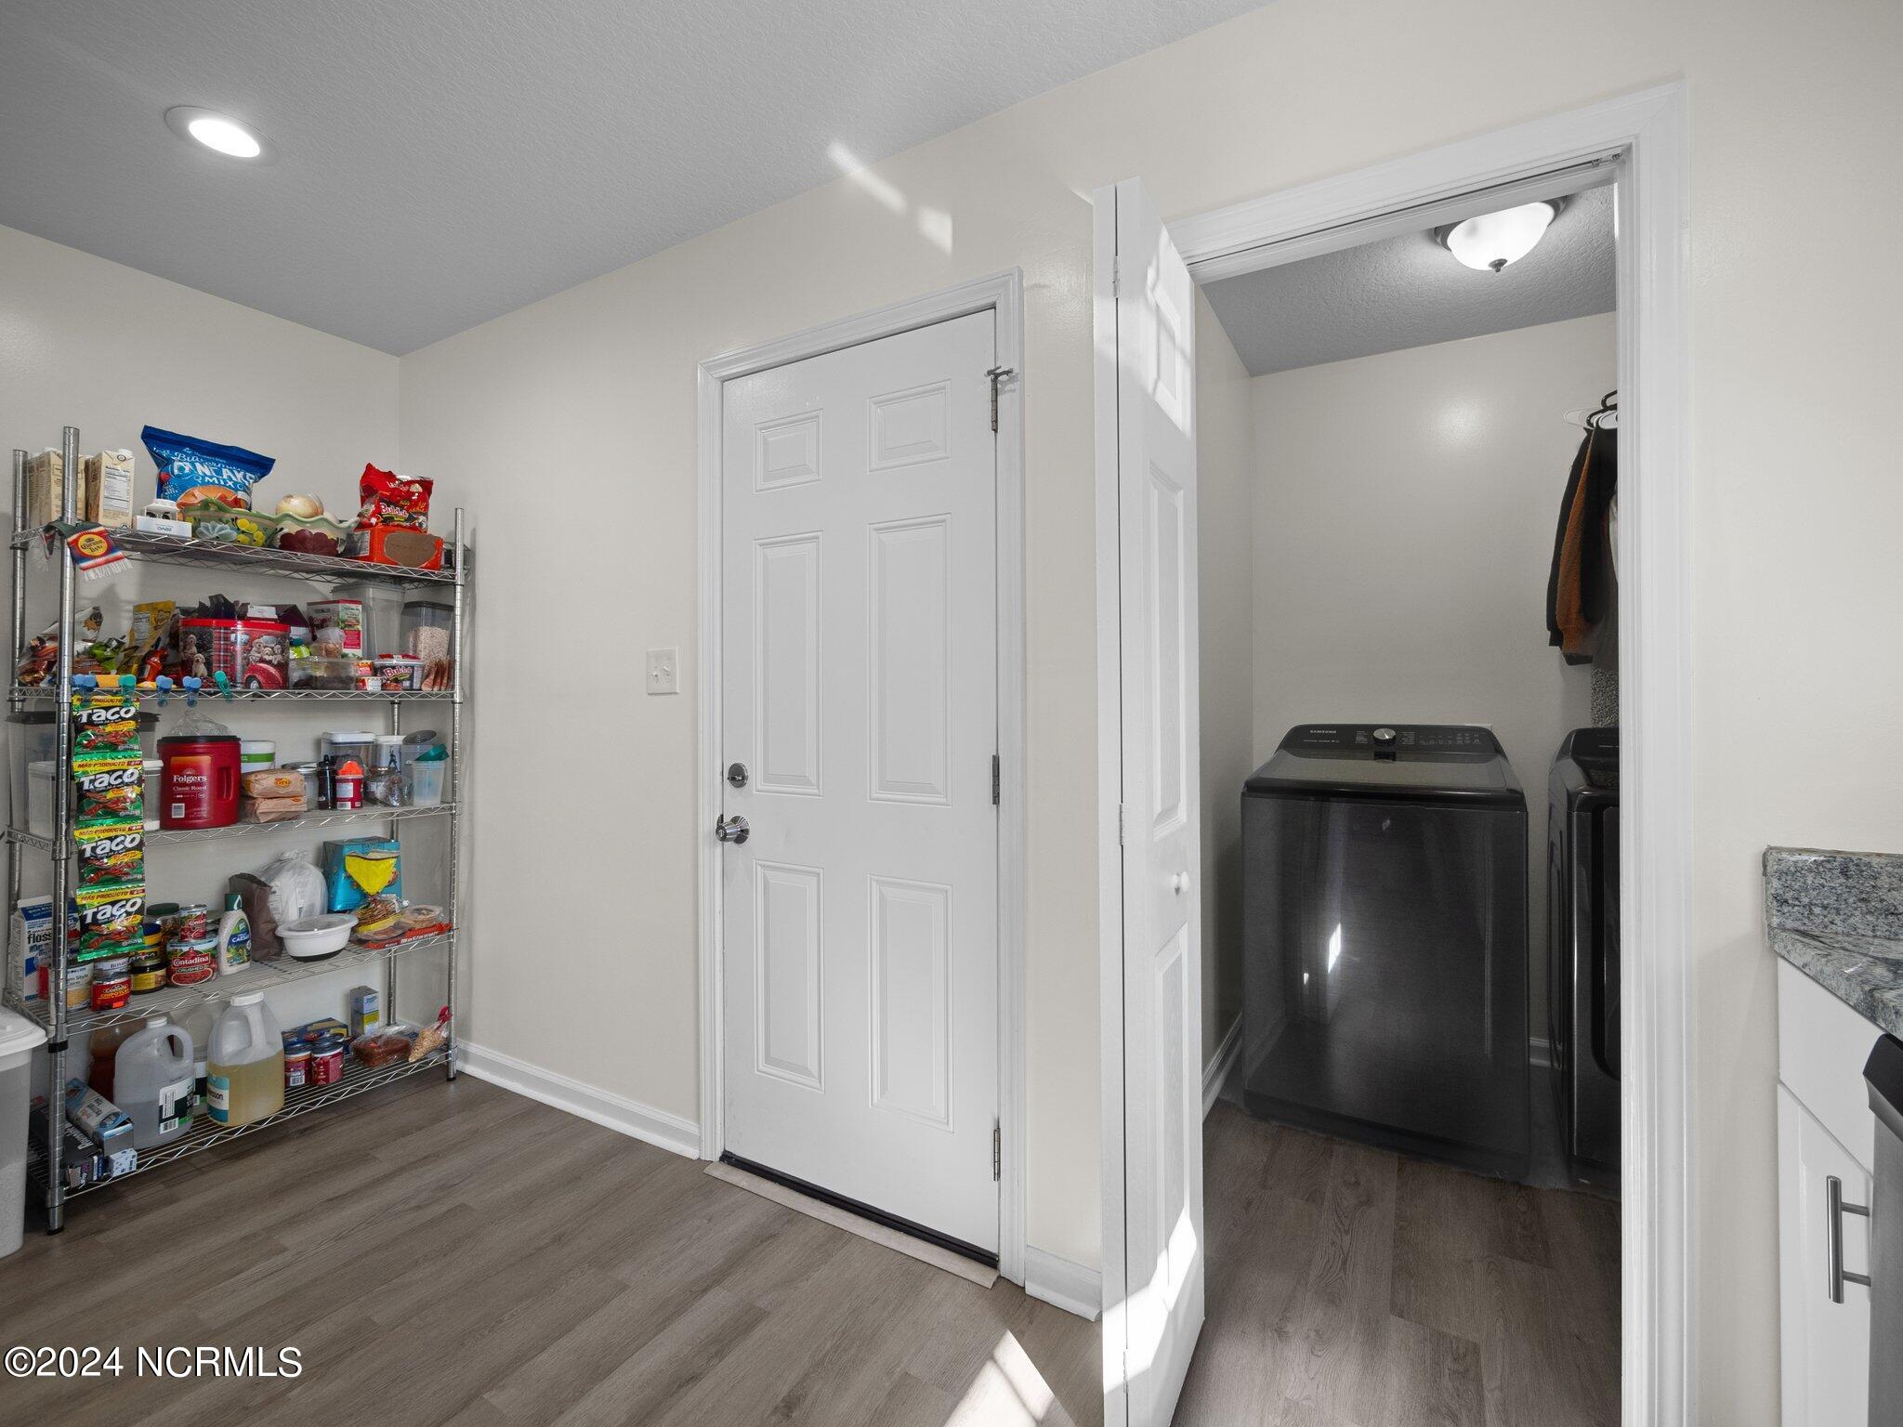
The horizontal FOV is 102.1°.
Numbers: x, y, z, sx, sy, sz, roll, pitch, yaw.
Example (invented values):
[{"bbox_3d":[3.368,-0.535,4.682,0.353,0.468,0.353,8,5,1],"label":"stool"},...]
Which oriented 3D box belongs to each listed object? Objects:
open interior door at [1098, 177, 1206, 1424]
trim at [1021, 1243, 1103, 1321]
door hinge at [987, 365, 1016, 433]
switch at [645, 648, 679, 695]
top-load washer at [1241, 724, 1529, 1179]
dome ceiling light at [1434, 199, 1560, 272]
[{"bbox_3d":[0.352,0.175,1.353,0.080,2.000,0.350,0,0,30],"label":"open interior door"},{"bbox_3d":[0.223,1.143,1.554,0.165,0.100,0.020,0,0,28],"label":"trim"},{"bbox_3d":[0.092,-0.660,1.602,0.060,0.135,0.035,0,0,28],"label":"door hinge"},{"bbox_3d":[-0.790,-0.114,2.098,0.120,0.122,0.013,0,0,28],"label":"switch"},{"bbox_3d":[1.336,0.619,2.437,0.685,1.135,0.730,0,0,28],"label":"top-load washer"},{"bbox_3d":[1.407,-1.200,1.980,0.295,0.135,0.295,0,0,28],"label":"dome ceiling light"}]

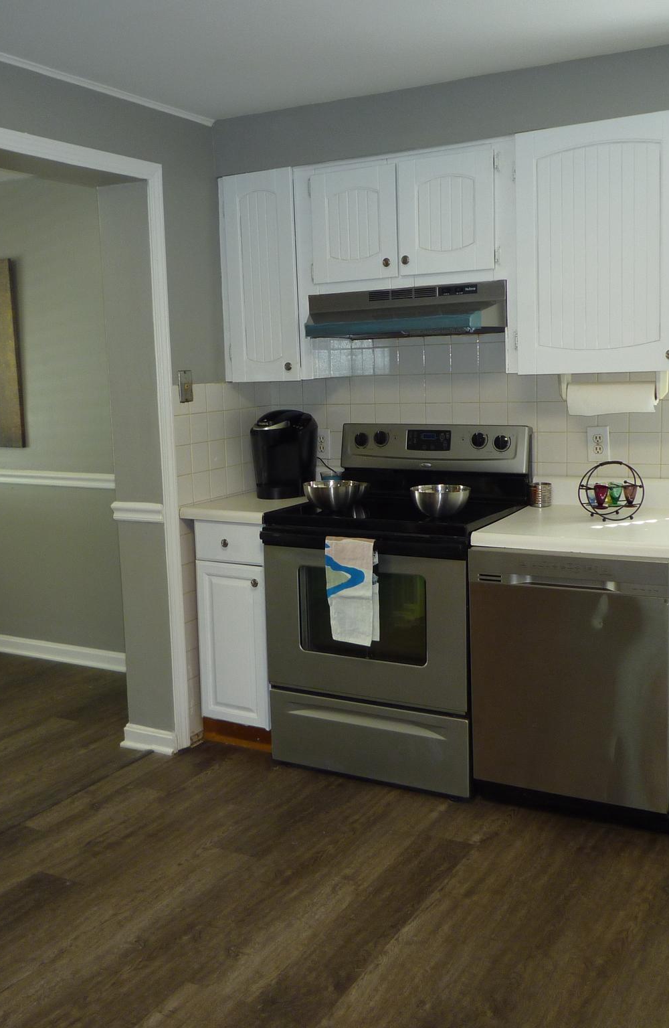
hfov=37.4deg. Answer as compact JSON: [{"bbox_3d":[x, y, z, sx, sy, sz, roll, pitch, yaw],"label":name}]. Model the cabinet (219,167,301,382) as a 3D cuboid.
[{"bbox_3d":[-0.206,-0.910,3.864,0.348,0.768,0.340,3,9,28],"label":"cabinet"}]

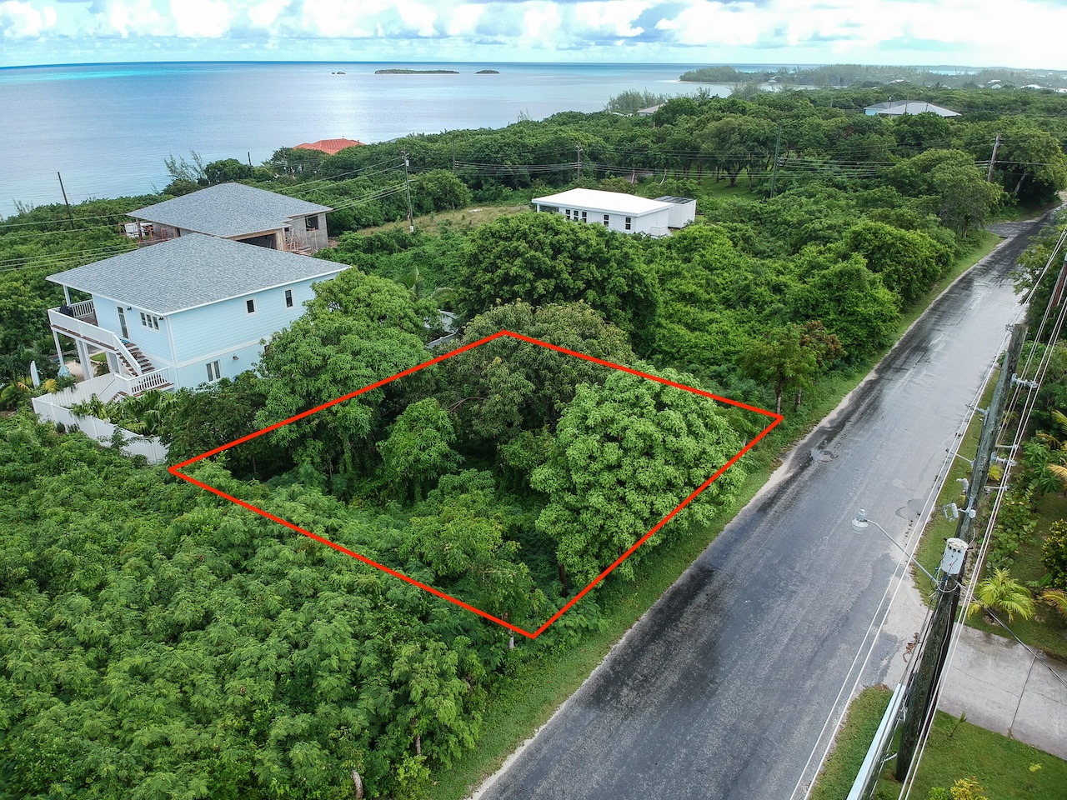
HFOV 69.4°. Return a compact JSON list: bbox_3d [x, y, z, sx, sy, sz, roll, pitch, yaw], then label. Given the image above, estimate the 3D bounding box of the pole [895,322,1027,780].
[{"bbox_3d":[8.170,3.483,14.942,0.340,10.374,0.340,17,29,33],"label":"pole"}]

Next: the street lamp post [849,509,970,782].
[{"bbox_3d":[7.465,5.267,16.315,2.350,6.000,0.450,17,29,33],"label":"street lamp post"}]

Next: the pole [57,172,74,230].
[{"bbox_3d":[-60.740,-25.088,100.410,0.300,8.726,0.300,17,29,33],"label":"pole"}]

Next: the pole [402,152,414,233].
[{"bbox_3d":[-14.016,-22.882,87.176,0.300,9.727,0.300,17,29,33],"label":"pole"}]

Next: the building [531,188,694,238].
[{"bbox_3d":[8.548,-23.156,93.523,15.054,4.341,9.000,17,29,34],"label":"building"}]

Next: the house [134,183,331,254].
[{"bbox_3d":[-29.035,-18.297,76.568,18.060,6.304,15.260,17,29,34],"label":"house"}]

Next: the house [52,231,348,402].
[{"bbox_3d":[-21.391,-6.550,49.480,13.020,8.159,13.888,17,29,33],"label":"house"}]

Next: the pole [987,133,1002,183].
[{"bbox_3d":[43.037,-20.649,72.861,0.300,8.600,0.300,17,29,33],"label":"pole"}]

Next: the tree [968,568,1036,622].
[{"bbox_3d":[13.304,5.318,21.654,1.800,1.600,1.800,17,29,33],"label":"tree"}]

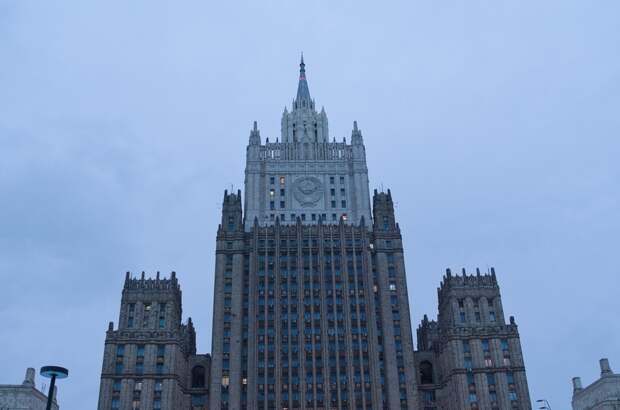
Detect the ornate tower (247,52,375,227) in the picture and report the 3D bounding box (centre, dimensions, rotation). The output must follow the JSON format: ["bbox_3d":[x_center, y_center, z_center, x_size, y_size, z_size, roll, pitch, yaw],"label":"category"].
[{"bbox_3d":[-1.890,-25.180,251.150,45.740,89.670,29.000,0,-25,-2],"label":"ornate tower"}]

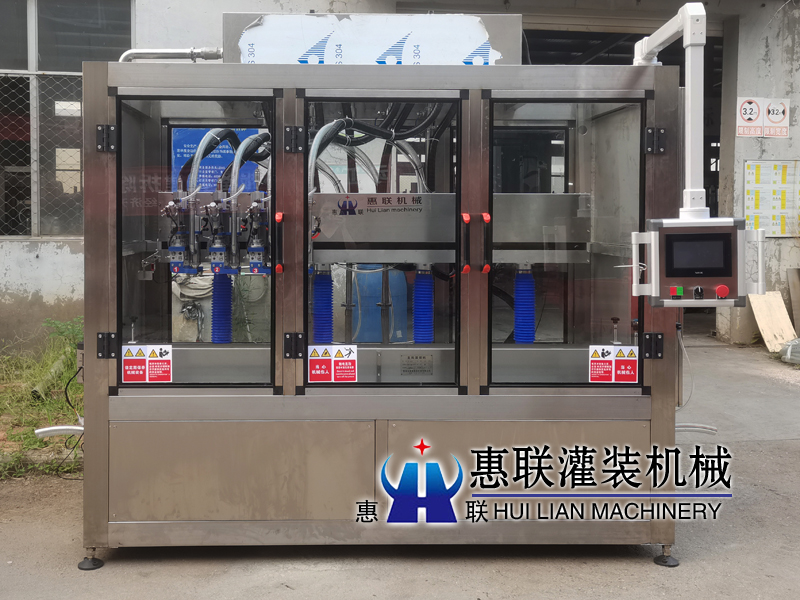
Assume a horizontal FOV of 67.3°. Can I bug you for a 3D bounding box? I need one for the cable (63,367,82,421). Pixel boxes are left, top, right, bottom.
[{"bbox_3d":[-1.170,0.338,2.150,0.072,0.200,0.040,0,1,-1],"label":"cable"}]

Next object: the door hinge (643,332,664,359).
[{"bbox_3d":[0.845,0.153,2.004,0.066,0.086,0.016,0,1,-1],"label":"door hinge"}]

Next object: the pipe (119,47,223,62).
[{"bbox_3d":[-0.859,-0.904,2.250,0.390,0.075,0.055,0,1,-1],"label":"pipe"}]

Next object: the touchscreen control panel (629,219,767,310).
[{"bbox_3d":[0.915,-0.114,1.850,0.390,0.268,0.085,0,1,9],"label":"touchscreen control panel"}]

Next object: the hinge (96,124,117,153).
[{"bbox_3d":[-0.961,-0.529,1.969,0.066,0.086,0.016,0,1,-1],"label":"hinge"}]

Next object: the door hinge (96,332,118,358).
[{"bbox_3d":[-0.962,0.151,1.977,0.066,0.086,0.016,0,1,-1],"label":"door hinge"}]

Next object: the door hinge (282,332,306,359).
[{"bbox_3d":[-0.348,0.152,1.986,0.066,0.086,0.016,0,1,-1],"label":"door hinge"}]

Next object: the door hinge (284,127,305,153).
[{"bbox_3d":[-0.346,-0.528,1.978,0.066,0.086,0.016,0,1,-1],"label":"door hinge"}]

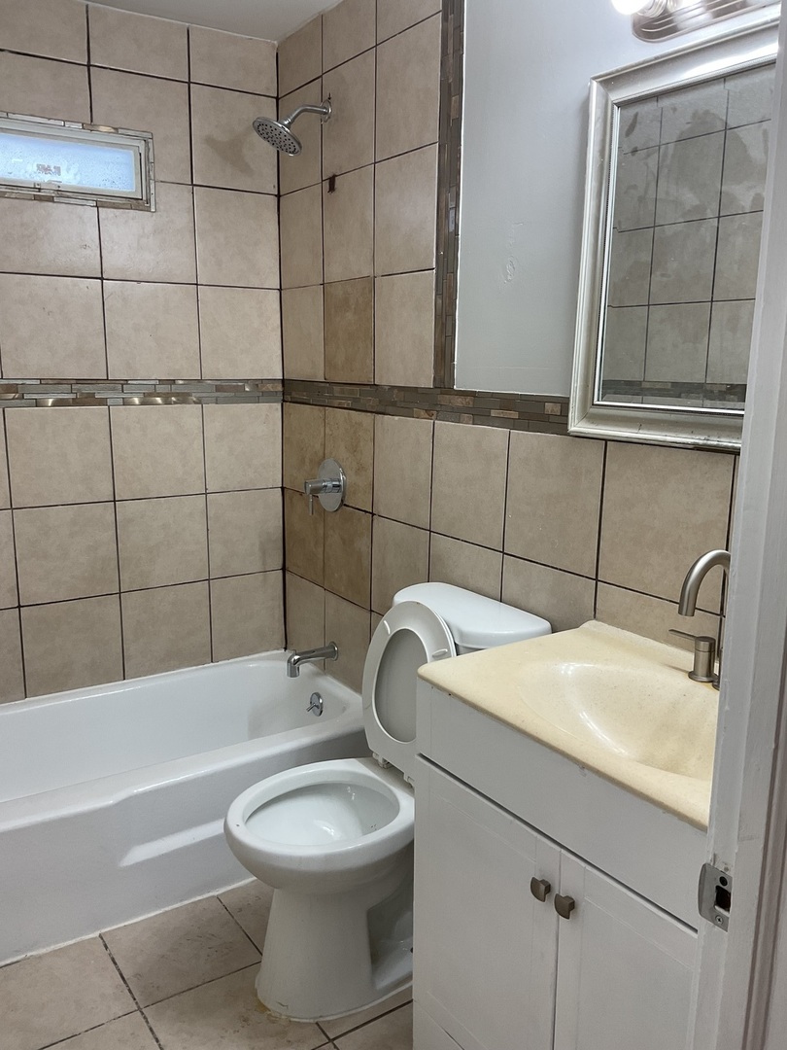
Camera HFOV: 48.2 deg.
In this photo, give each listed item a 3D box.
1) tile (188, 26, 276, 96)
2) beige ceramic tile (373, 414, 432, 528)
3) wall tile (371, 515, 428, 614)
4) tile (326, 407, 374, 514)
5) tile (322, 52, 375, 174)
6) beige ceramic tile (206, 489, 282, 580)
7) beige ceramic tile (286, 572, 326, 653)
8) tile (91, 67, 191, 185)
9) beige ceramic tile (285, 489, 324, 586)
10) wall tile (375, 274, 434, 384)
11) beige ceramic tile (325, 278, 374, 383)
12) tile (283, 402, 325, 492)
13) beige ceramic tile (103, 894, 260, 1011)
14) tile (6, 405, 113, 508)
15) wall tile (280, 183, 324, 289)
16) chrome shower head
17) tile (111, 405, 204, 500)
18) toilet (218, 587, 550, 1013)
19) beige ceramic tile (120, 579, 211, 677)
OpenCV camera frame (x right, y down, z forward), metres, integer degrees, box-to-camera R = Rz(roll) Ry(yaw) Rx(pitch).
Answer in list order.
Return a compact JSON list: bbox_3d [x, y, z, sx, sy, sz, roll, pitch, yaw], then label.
[{"bbox_3d":[-0.510,-1.480,2.822,0.293,0.163,0.010,-7,13,-32],"label":"tile"},{"bbox_3d":[0.028,-0.156,2.504,0.010,0.298,0.302,-7,13,-32],"label":"beige ceramic tile"},{"bbox_3d":[0.025,0.142,2.555,0.010,0.300,0.299,-7,13,-32],"label":"wall tile"},{"bbox_3d":[-0.137,-0.206,2.747,0.010,0.298,0.301,-7,13,-32],"label":"tile"},{"bbox_3d":[-0.130,-1.195,2.583,0.010,0.301,0.304,-7,13,-32],"label":"tile"},{"bbox_3d":[-0.526,0.028,3.129,0.294,0.302,0.012,-7,13,-32],"label":"beige ceramic tile"},{"bbox_3d":[-0.310,0.338,3.126,0.010,0.299,0.307,-7,13,-32],"label":"beige ceramic tile"},{"bbox_3d":[-0.763,-1.217,2.698,0.303,0.298,0.010,-7,13,-32],"label":"tile"},{"bbox_3d":[-0.308,0.040,3.067,0.010,0.303,0.307,-7,13,-32],"label":"beige ceramic tile"},{"bbox_3d":[0.033,-0.539,2.438,0.012,0.300,0.300,-7,13,-32],"label":"wall tile"},{"bbox_3d":[-0.134,-0.590,2.690,0.012,0.300,0.304,-7,13,-32],"label":"beige ceramic tile"},{"bbox_3d":[-0.305,-0.259,3.020,0.012,0.298,0.308,-7,13,-32],"label":"tile"},{"bbox_3d":[-0.524,1.054,2.191,0.301,0.010,0.305,-7,13,-32],"label":"beige ceramic tile"},{"bbox_3d":[-1.033,-0.210,2.733,0.306,0.298,0.010,-7,13,-32],"label":"tile"},{"bbox_3d":[-0.299,-0.938,2.876,0.010,0.304,0.307,-7,13,-32],"label":"wall tile"},{"bbox_3d":[-0.297,-1.182,2.590,0.236,0.167,0.158,-7,13,-32],"label":"chrome shower head"},{"bbox_3d":[-0.779,-0.241,2.917,0.305,0.300,0.010,-7,13,-32],"label":"tile"},{"bbox_3d":[-0.050,0.630,2.085,0.717,0.871,0.462,-7,13,-32],"label":"toilet"},{"bbox_3d":[-0.779,0.355,3.014,0.304,0.299,0.010,-7,13,-32],"label":"beige ceramic tile"}]

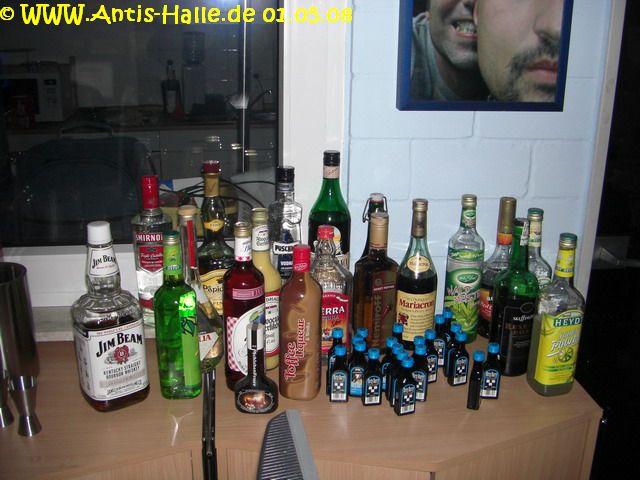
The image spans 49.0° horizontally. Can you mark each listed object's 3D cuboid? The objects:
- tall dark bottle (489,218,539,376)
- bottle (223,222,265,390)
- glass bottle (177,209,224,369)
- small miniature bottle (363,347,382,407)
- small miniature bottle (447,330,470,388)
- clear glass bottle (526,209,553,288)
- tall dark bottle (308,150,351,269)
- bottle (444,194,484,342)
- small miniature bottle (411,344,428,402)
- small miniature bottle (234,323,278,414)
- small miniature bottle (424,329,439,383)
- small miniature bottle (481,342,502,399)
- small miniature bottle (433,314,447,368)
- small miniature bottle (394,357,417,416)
[{"bbox_3d":[0.358,0.103,1.279,0.078,0.285,0.078,-3,17,-13],"label":"tall dark bottle"},{"bbox_3d":[-0.137,0.116,1.244,0.075,0.294,0.075,0,17,0],"label":"bottle"},{"bbox_3d":[-0.231,0.088,1.271,0.102,0.306,0.102,-4,18,-15],"label":"glass bottle"},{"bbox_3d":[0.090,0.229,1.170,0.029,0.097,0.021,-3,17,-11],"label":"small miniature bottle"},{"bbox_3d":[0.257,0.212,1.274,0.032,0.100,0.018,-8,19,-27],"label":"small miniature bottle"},{"bbox_3d":[0.399,0.083,1.348,0.074,0.285,0.074,-2,18,-10],"label":"clear glass bottle"},{"bbox_3d":[0.021,0.001,1.415,0.084,0.351,0.084,-3,17,-11],"label":"tall dark bottle"},{"bbox_3d":[0.301,0.059,1.445,0.075,0.296,0.075,-2,17,-8],"label":"bottle"},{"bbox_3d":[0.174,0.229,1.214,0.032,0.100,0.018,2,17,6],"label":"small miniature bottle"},{"bbox_3d":[-0.107,0.210,1.180,0.073,0.152,0.048,2,17,6],"label":"small miniature bottle"},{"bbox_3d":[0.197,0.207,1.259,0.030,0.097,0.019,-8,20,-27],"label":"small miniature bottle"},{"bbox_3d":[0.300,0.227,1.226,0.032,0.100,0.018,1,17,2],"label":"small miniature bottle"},{"bbox_3d":[0.221,0.189,1.311,0.029,0.097,0.021,-4,17,-17],"label":"small miniature bottle"},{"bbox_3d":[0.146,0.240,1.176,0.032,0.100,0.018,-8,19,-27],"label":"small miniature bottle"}]

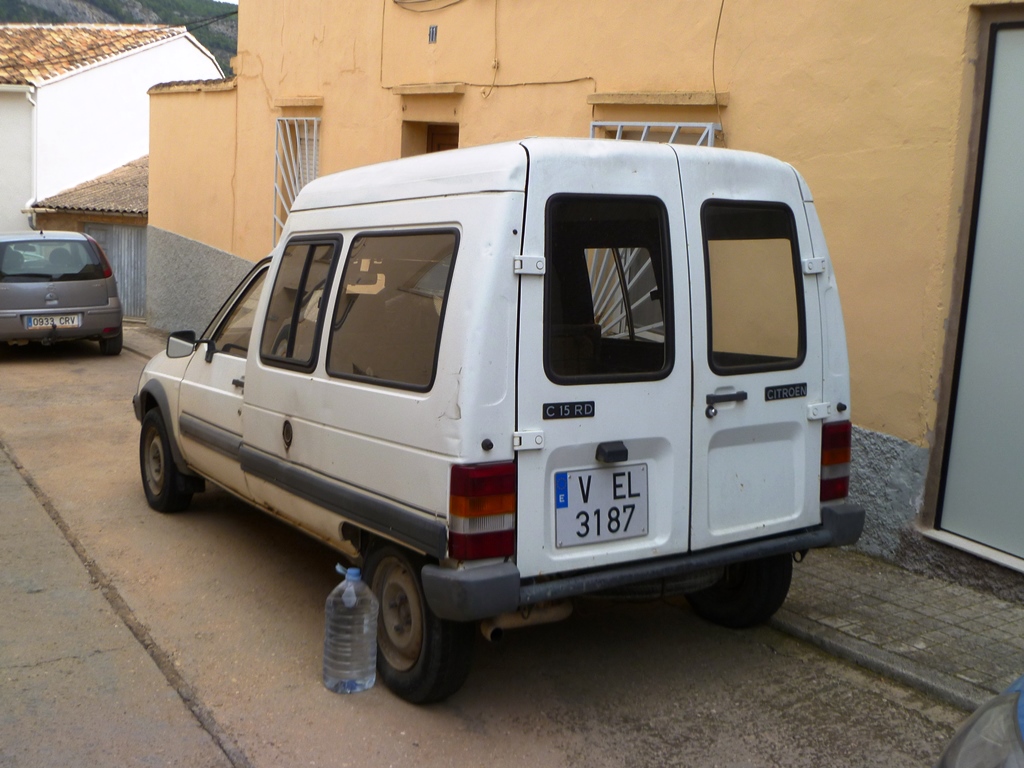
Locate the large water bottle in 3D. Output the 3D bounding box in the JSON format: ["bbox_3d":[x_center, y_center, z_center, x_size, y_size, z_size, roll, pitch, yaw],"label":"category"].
[{"bbox_3d":[-0.504,0.774,2.997,0.172,0.390,0.172,-1,8,-32],"label":"large water bottle"}]

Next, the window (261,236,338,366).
[{"bbox_3d":[-0.745,-0.283,3.350,0.040,0.470,0.560,7,0,-35],"label":"window"}]

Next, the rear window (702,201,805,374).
[{"bbox_3d":[0.781,-0.308,3.059,0.440,0.560,0.040,-4,1,-32],"label":"rear window"}]

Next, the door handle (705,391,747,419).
[{"bbox_3d":[0.672,0.066,2.954,0.172,0.075,0.050,-4,5,-32],"label":"door handle"}]

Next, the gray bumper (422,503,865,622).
[{"bbox_3d":[0.508,0.510,2.977,1.600,0.155,0.270,-4,5,-32],"label":"gray bumper"}]

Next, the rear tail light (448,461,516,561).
[{"bbox_3d":[-0.081,0.341,2.572,0.170,0.265,0.115,-4,5,-32],"label":"rear tail light"}]

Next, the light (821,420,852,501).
[{"bbox_3d":[1.112,0.264,3.307,0.165,0.270,0.110,-4,5,-32],"label":"light"}]

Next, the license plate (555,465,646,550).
[{"bbox_3d":[0.268,0.357,2.785,0.340,0.220,0.020,-4,5,-32],"label":"license plate"}]

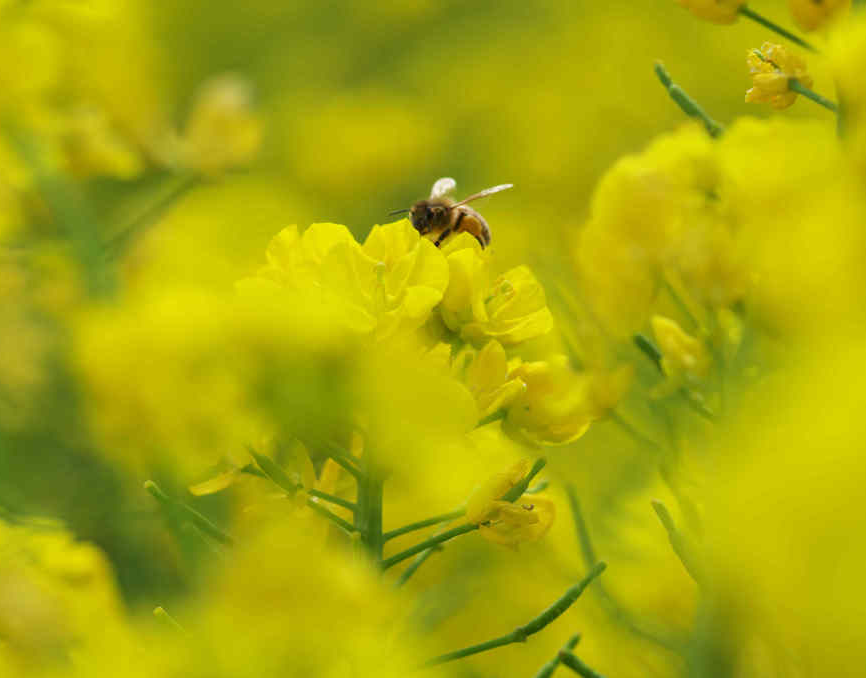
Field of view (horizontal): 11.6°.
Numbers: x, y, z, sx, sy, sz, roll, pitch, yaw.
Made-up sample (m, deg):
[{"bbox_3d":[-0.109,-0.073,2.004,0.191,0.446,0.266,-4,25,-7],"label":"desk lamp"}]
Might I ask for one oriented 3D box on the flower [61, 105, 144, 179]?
[{"bbox_3d":[-0.050,-0.030,0.645,0.012,0.011,0.011,0,7,0],"label":"flower"}]

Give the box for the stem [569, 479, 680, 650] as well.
[{"bbox_3d":[0.027,0.032,0.600,0.005,0.028,0.004,-34,0,0],"label":"stem"}]

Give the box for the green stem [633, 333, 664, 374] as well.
[{"bbox_3d":[0.030,0.002,0.585,0.002,0.007,0.002,-36,0,0],"label":"green stem"}]

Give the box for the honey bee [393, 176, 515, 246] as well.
[{"bbox_3d":[0.002,-0.017,0.568,0.014,0.009,0.010,9,0,-34],"label":"honey bee"}]

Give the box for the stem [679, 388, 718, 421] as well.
[{"bbox_3d":[0.037,0.009,0.588,0.007,0.002,0.002,41,0,0],"label":"stem"}]

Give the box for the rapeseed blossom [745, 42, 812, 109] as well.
[{"bbox_3d":[0.046,-0.035,0.572,0.009,0.009,0.009,3,7,22],"label":"rapeseed blossom"}]

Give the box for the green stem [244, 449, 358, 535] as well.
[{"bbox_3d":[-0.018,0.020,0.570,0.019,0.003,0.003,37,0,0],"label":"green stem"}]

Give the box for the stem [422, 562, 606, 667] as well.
[{"bbox_3d":[0.011,0.037,0.570,0.028,0.004,0.003,-29,0,0],"label":"stem"}]

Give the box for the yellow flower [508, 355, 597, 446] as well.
[{"bbox_3d":[0.016,0.008,0.572,0.012,0.012,0.011,-3,8,-27],"label":"yellow flower"}]

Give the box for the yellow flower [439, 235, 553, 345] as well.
[{"bbox_3d":[0.009,-0.007,0.570,0.015,0.015,0.013,-3,7,-21],"label":"yellow flower"}]

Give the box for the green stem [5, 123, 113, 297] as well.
[{"bbox_3d":[-0.057,-0.020,0.650,0.004,0.028,0.004,-27,0,0],"label":"green stem"}]

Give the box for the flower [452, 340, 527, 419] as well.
[{"bbox_3d":[0.007,0.005,0.570,0.011,0.011,0.010,-4,8,-30],"label":"flower"}]

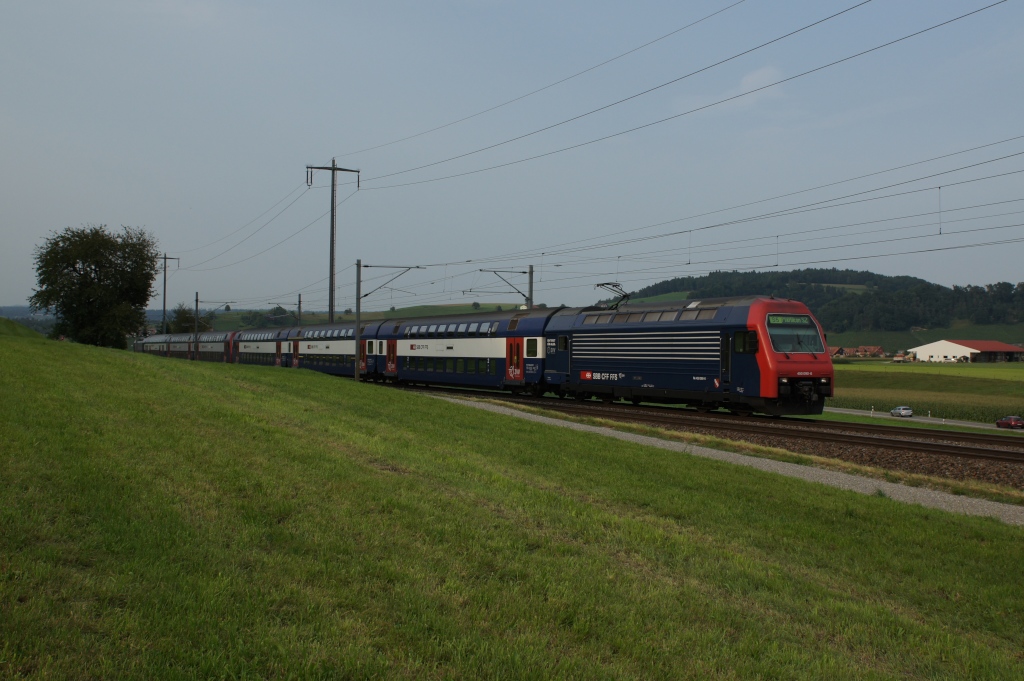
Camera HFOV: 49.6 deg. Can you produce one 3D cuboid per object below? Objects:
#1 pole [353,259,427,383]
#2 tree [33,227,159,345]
[{"bbox_3d":[-7.300,-0.950,66.900,4.400,7.600,0.400,1,-1,-25],"label":"pole"},{"bbox_3d":[-31.600,-4.000,84.000,9.300,9.600,9.000,1,-1,-20],"label":"tree"}]

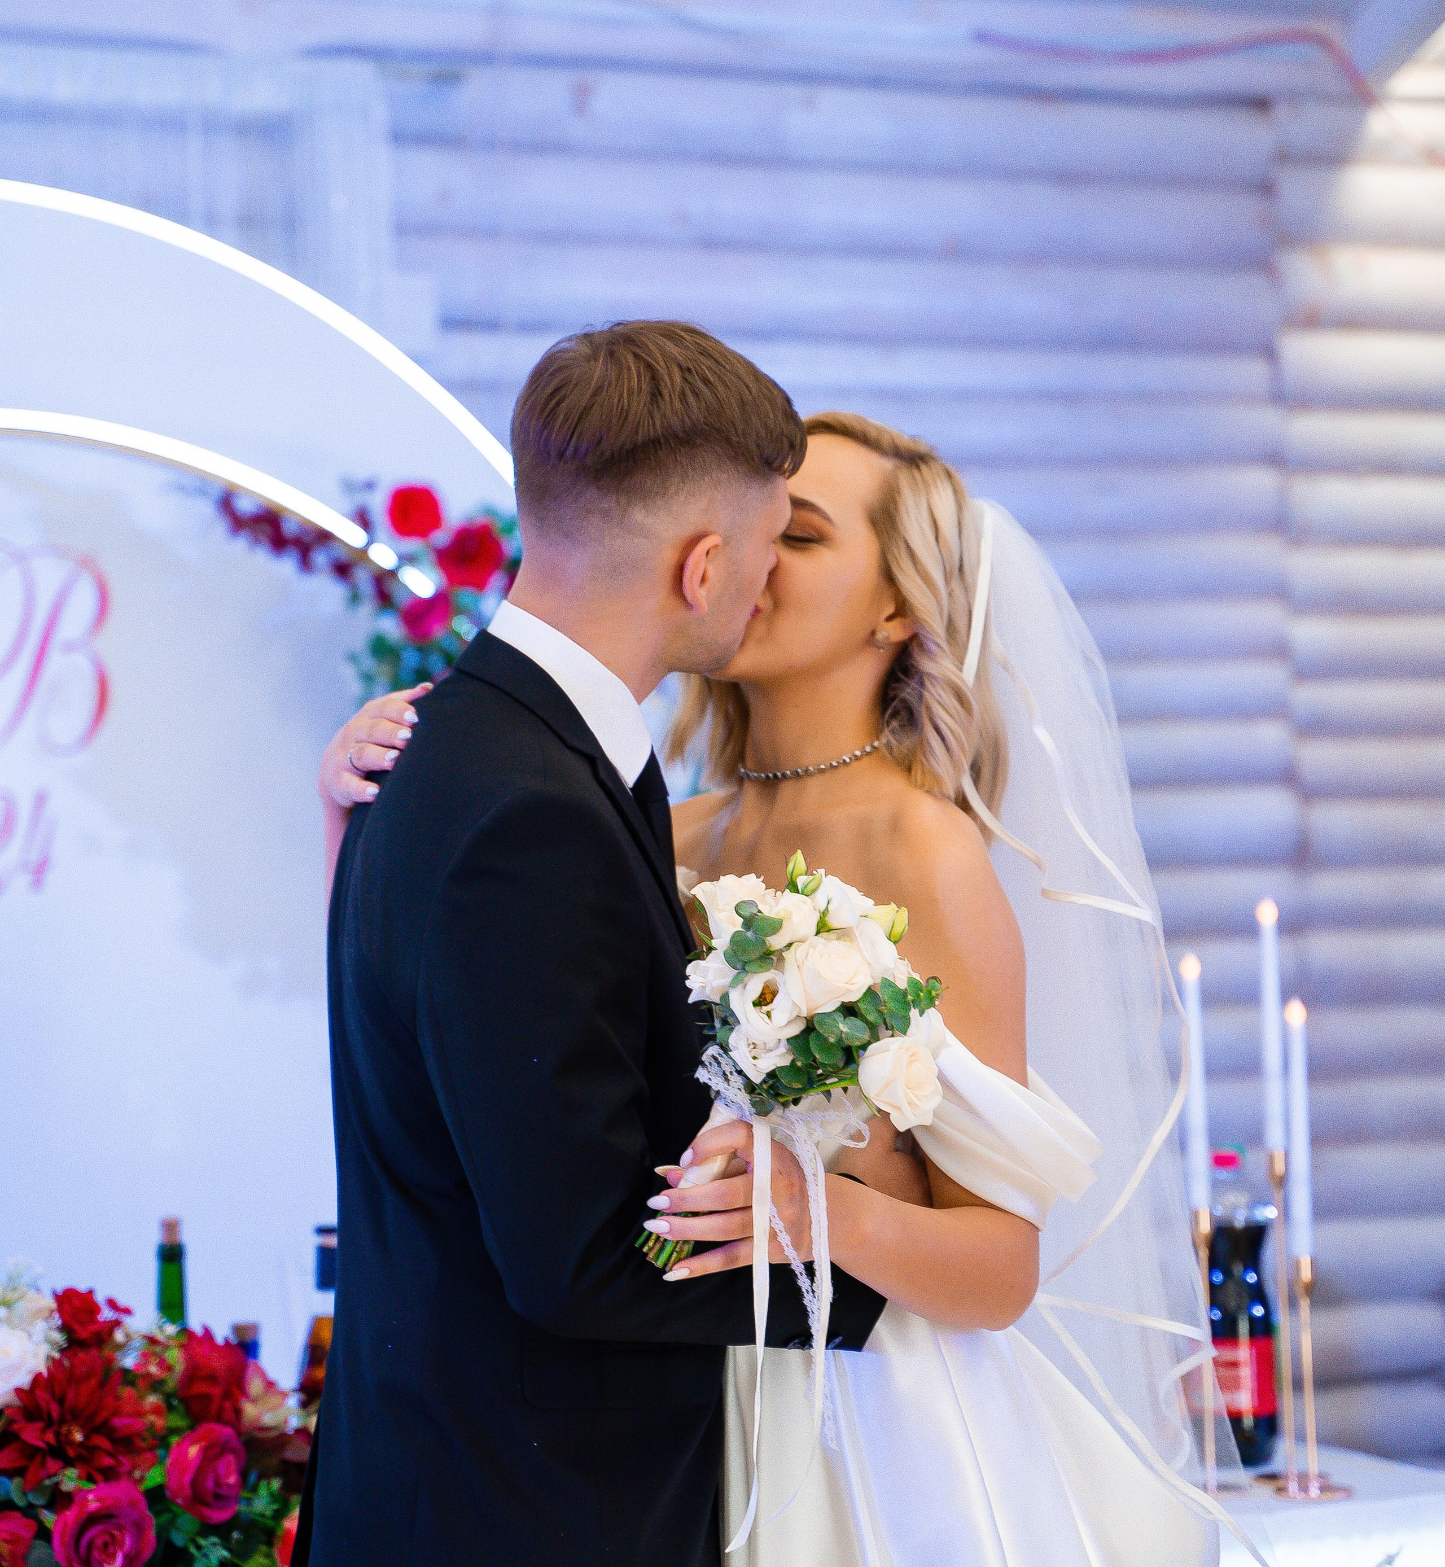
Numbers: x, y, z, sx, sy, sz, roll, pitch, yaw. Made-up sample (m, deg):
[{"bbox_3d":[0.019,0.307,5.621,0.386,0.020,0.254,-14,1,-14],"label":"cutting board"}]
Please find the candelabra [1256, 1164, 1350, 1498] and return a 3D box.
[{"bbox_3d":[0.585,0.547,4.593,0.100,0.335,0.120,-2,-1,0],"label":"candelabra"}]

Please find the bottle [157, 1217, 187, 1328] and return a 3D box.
[{"bbox_3d":[-0.527,0.587,4.376,0.076,0.330,0.076,-2,-1,0],"label":"bottle"}]

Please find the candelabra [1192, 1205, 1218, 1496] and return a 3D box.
[{"bbox_3d":[0.492,0.577,4.589,0.075,0.283,0.075,-2,-1,0],"label":"candelabra"}]

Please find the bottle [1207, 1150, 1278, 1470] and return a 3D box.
[{"bbox_3d":[0.542,0.555,4.810,0.091,0.332,0.091,-2,-1,0],"label":"bottle"}]

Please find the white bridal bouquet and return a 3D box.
[{"bbox_3d":[0.045,0.181,3.050,0.210,0.300,0.200,30,17,0],"label":"white bridal bouquet"}]

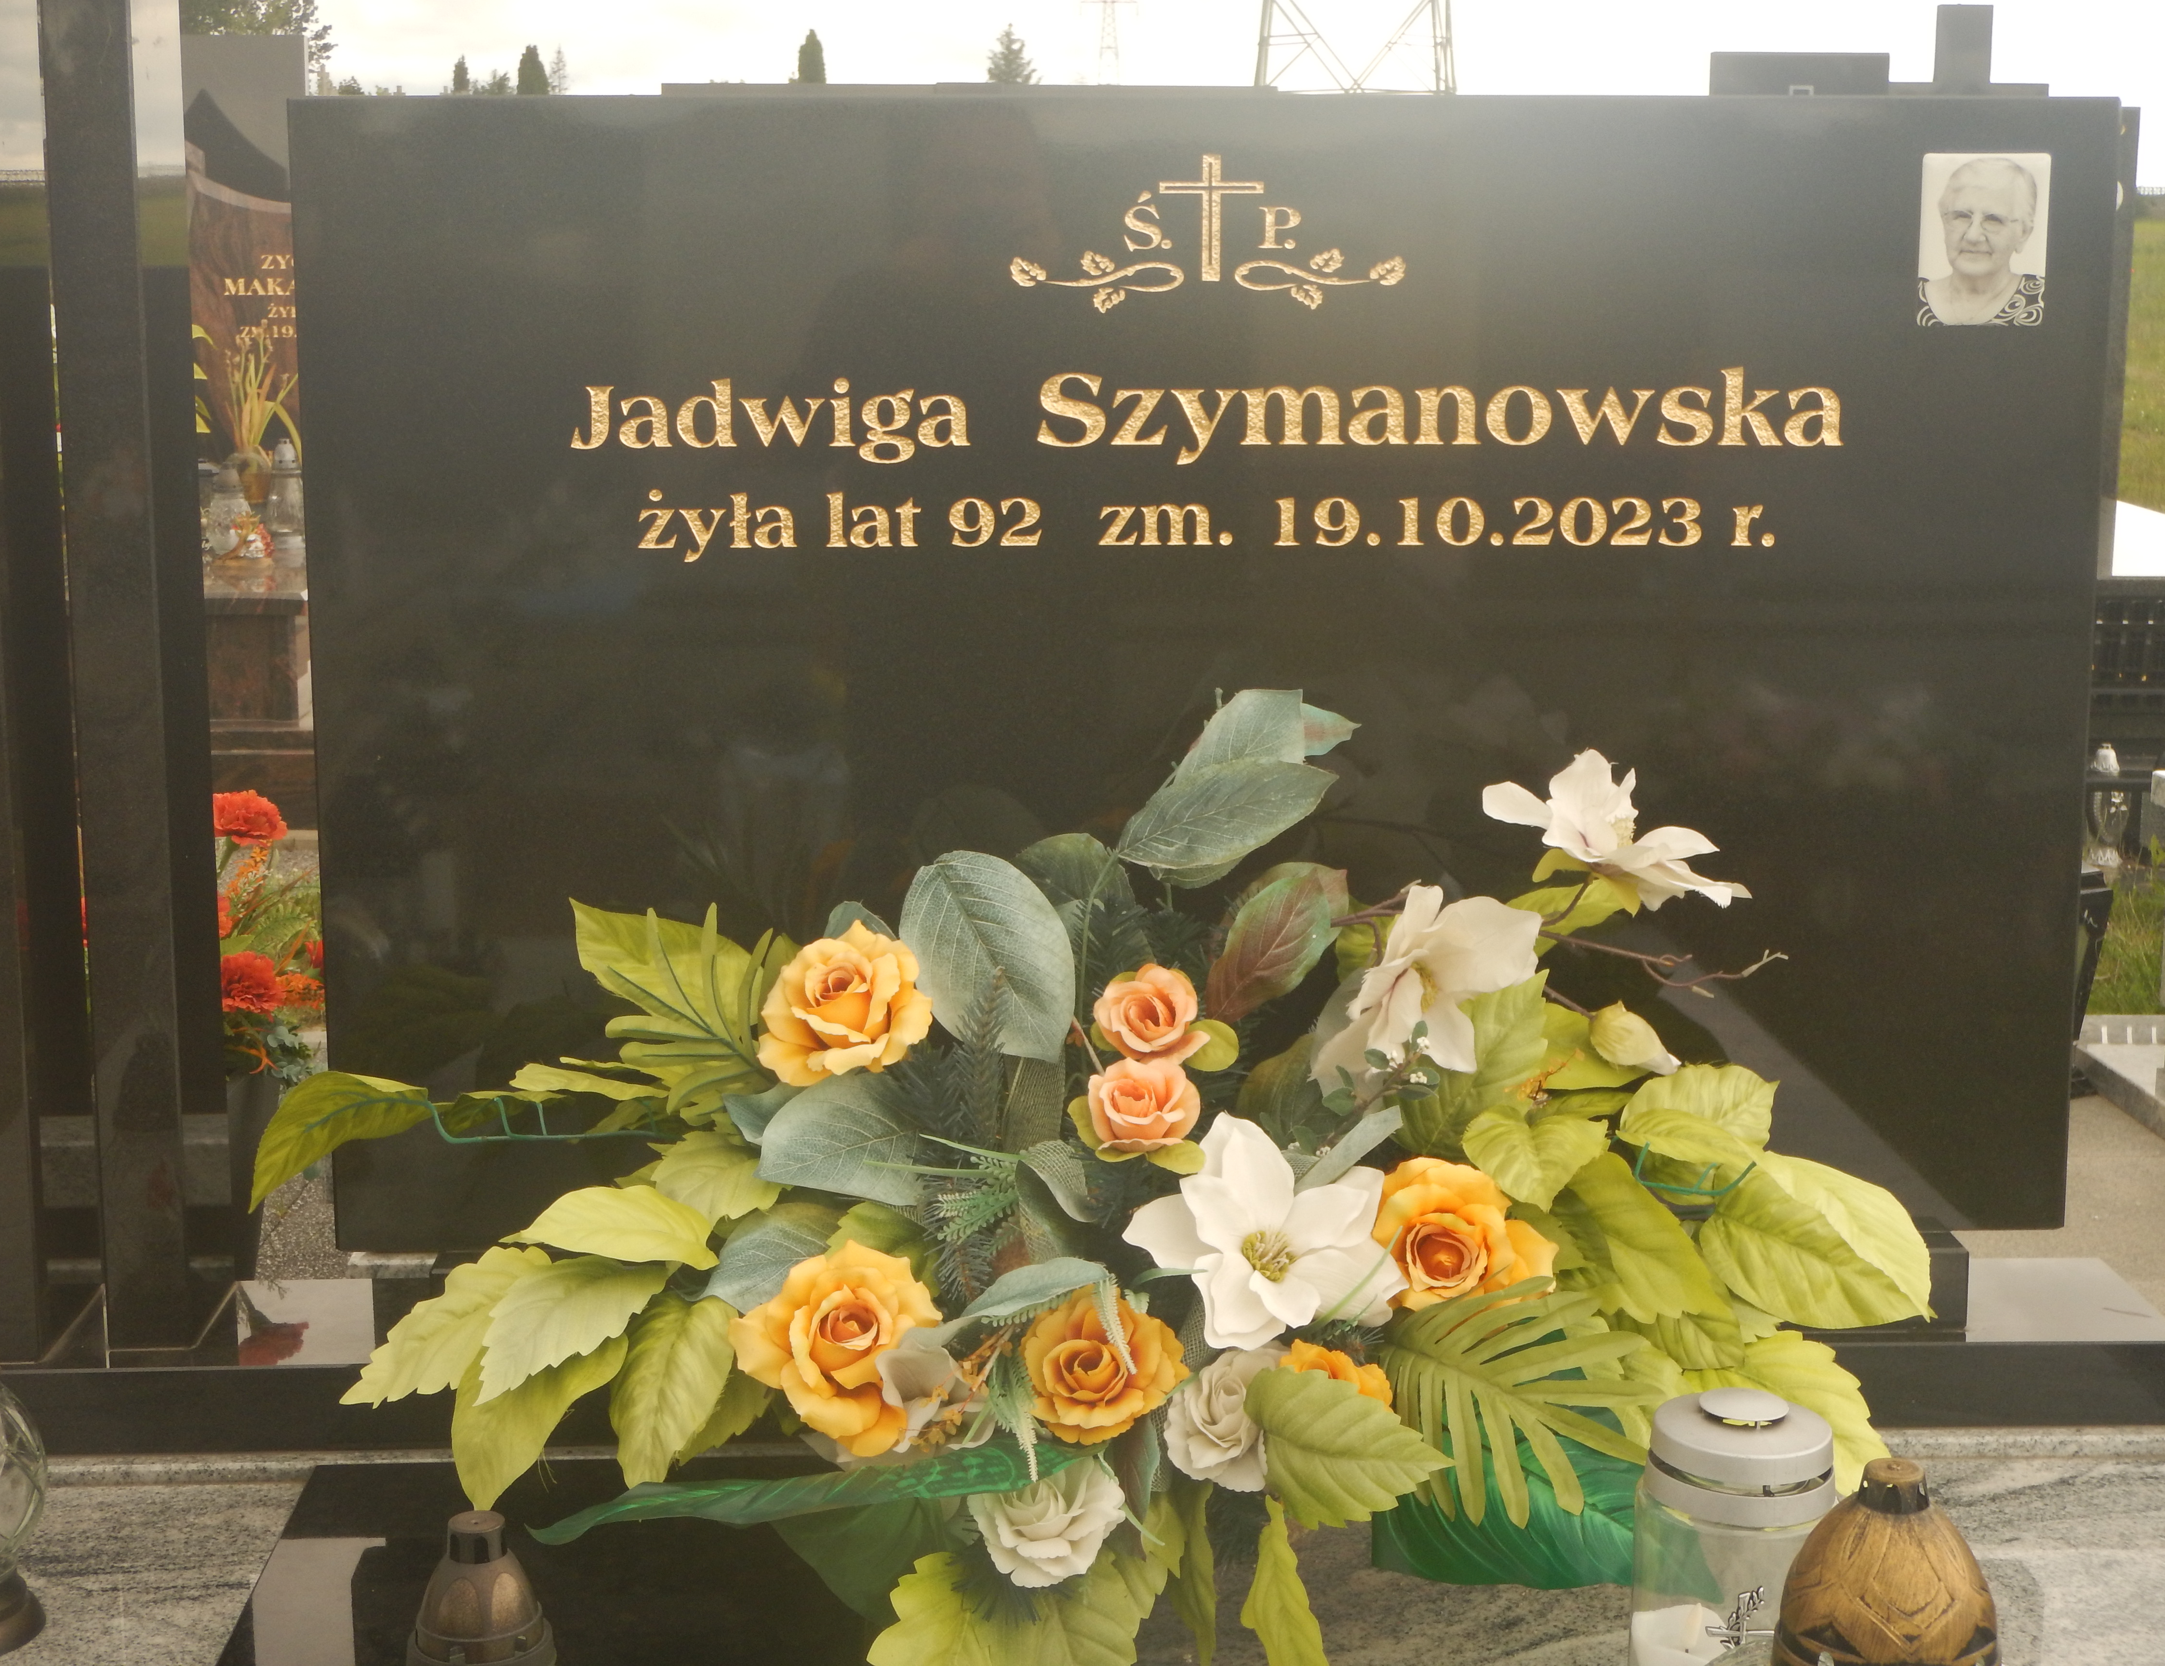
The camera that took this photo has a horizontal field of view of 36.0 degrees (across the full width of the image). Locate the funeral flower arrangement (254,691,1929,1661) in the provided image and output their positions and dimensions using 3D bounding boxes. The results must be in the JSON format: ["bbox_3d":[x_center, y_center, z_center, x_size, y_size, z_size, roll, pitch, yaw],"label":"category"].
[{"bbox_3d":[0.008,0.190,1.980,1.000,0.530,0.470,-1,10,-2],"label":"funeral flower arrangement"}]

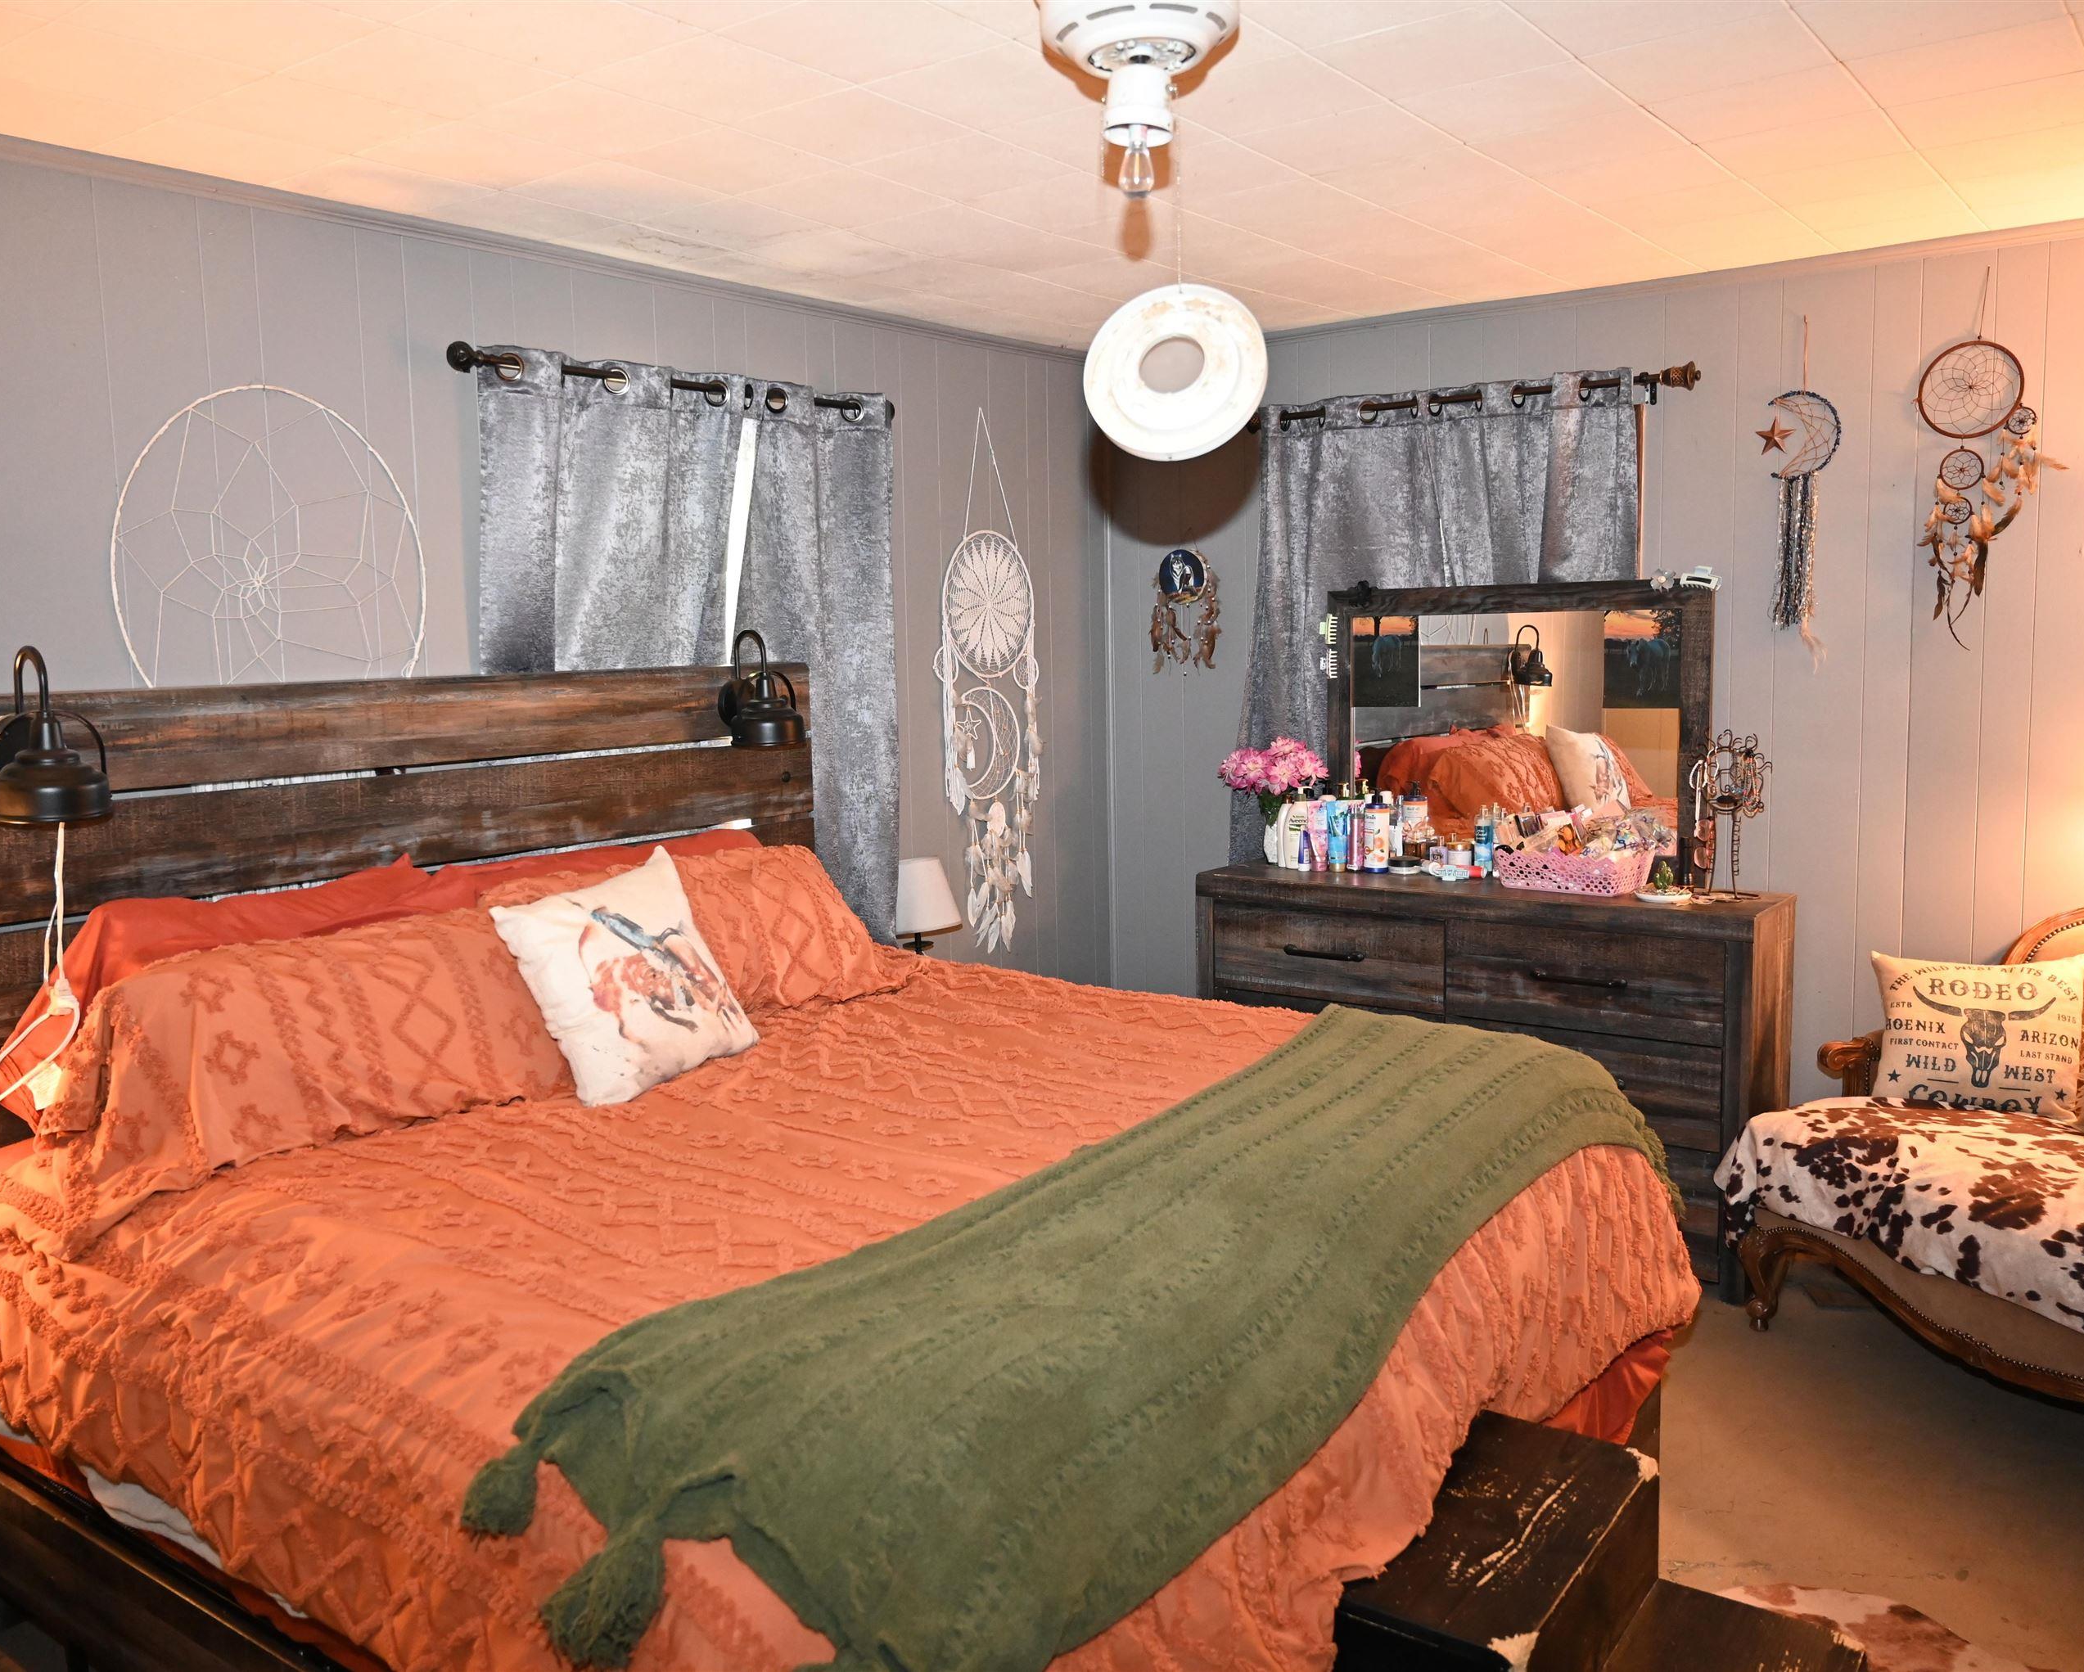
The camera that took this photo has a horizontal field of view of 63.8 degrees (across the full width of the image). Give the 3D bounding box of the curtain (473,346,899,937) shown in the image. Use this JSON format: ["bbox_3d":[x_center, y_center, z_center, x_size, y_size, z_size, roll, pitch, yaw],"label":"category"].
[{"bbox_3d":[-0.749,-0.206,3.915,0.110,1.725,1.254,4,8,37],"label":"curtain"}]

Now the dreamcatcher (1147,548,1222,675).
[{"bbox_3d":[0.426,-0.684,5.070,0.253,0.381,0.040,4,8,37],"label":"dreamcatcher"}]

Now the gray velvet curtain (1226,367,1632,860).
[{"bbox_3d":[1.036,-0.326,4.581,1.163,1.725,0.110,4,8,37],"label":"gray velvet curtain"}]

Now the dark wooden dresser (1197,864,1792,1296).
[{"bbox_3d":[1.149,0.586,4.433,1.479,0.920,0.414,4,8,37],"label":"dark wooden dresser"}]

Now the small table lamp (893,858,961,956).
[{"bbox_3d":[-0.321,0.286,4.415,0.226,0.441,0.226,4,8,37],"label":"small table lamp"}]

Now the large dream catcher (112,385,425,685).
[{"bbox_3d":[-1.417,-0.503,3.116,0.025,0.642,0.607,4,8,37],"label":"large dream catcher"}]

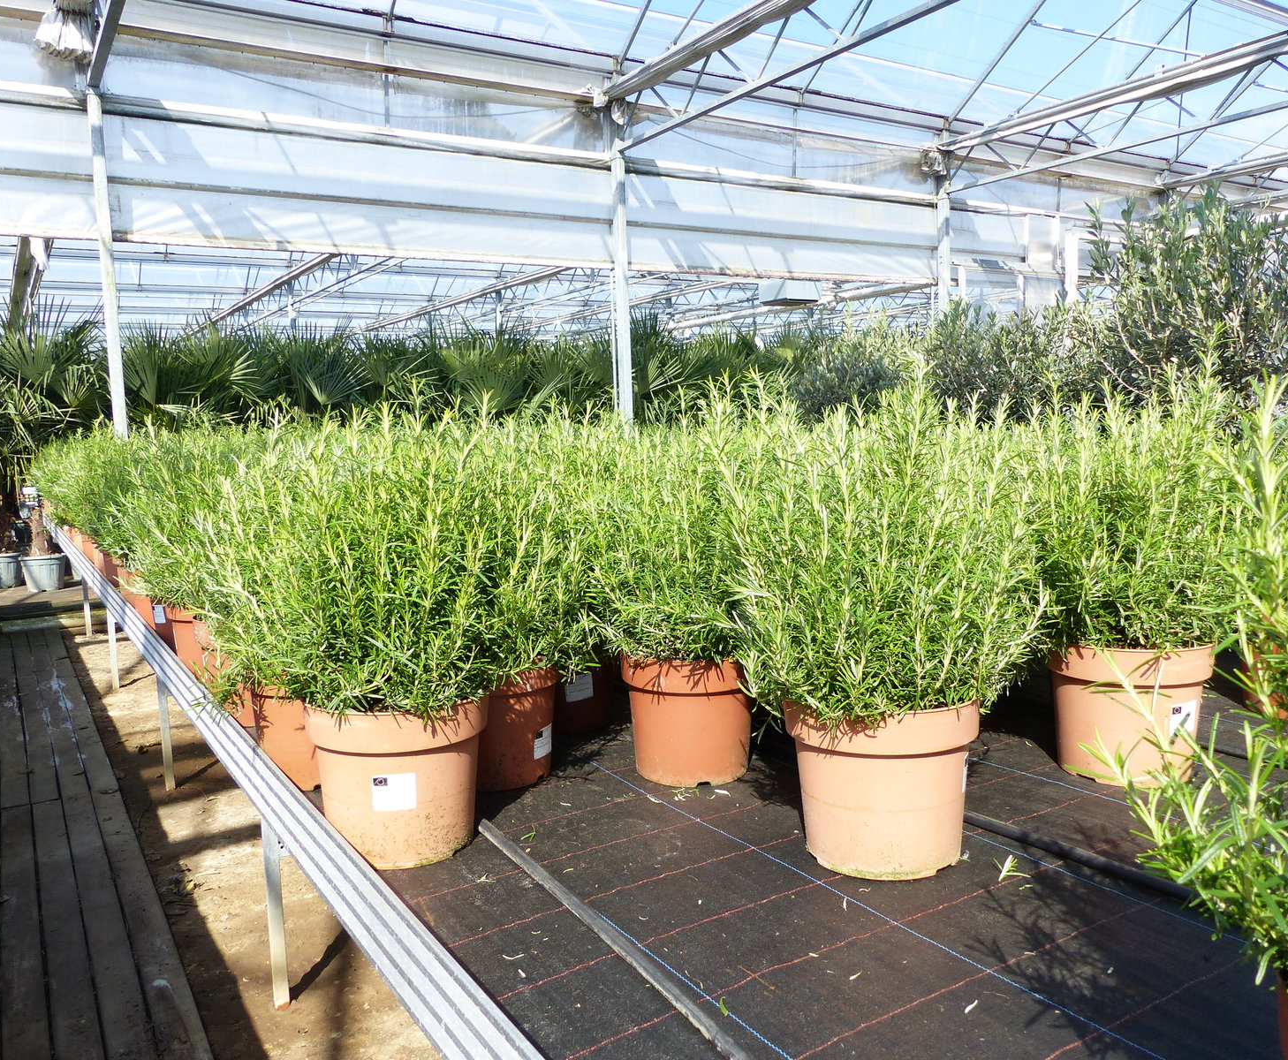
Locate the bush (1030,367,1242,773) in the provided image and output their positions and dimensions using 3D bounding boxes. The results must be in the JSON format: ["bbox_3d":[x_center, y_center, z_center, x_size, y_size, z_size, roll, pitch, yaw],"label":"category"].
[{"bbox_3d":[0.810,0.073,1.685,0.340,0.646,0.340,-2,6,0],"label":"bush"}]

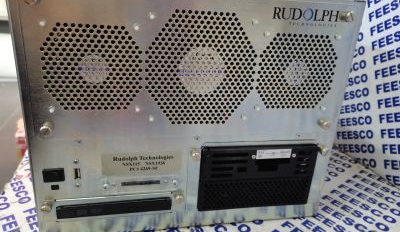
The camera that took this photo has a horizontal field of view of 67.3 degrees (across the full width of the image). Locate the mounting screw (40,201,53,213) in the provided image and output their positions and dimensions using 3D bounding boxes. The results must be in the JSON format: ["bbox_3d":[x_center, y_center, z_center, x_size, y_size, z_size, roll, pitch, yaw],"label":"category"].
[{"bbox_3d":[-0.168,0.099,0.330,0.011,0.011,0.010,-1,20,-11],"label":"mounting screw"}]

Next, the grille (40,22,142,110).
[{"bbox_3d":[-0.104,-0.046,0.294,0.095,0.086,0.004,-1,20,-11],"label":"grille"}]

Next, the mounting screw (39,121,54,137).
[{"bbox_3d":[-0.152,0.013,0.300,0.011,0.011,0.009,-1,20,-11],"label":"mounting screw"}]

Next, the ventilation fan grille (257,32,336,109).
[{"bbox_3d":[0.110,-0.048,0.337,0.095,0.086,0.004,-1,20,-11],"label":"ventilation fan grille"}]

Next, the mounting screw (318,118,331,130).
[{"bbox_3d":[0.151,0.010,0.363,0.011,0.011,0.009,-1,20,-11],"label":"mounting screw"}]

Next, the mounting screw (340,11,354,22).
[{"bbox_3d":[0.158,-0.107,0.322,0.011,0.011,0.009,-1,20,-11],"label":"mounting screw"}]

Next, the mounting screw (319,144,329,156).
[{"bbox_3d":[0.154,0.043,0.375,0.010,0.010,0.009,-1,20,-11],"label":"mounting screw"}]

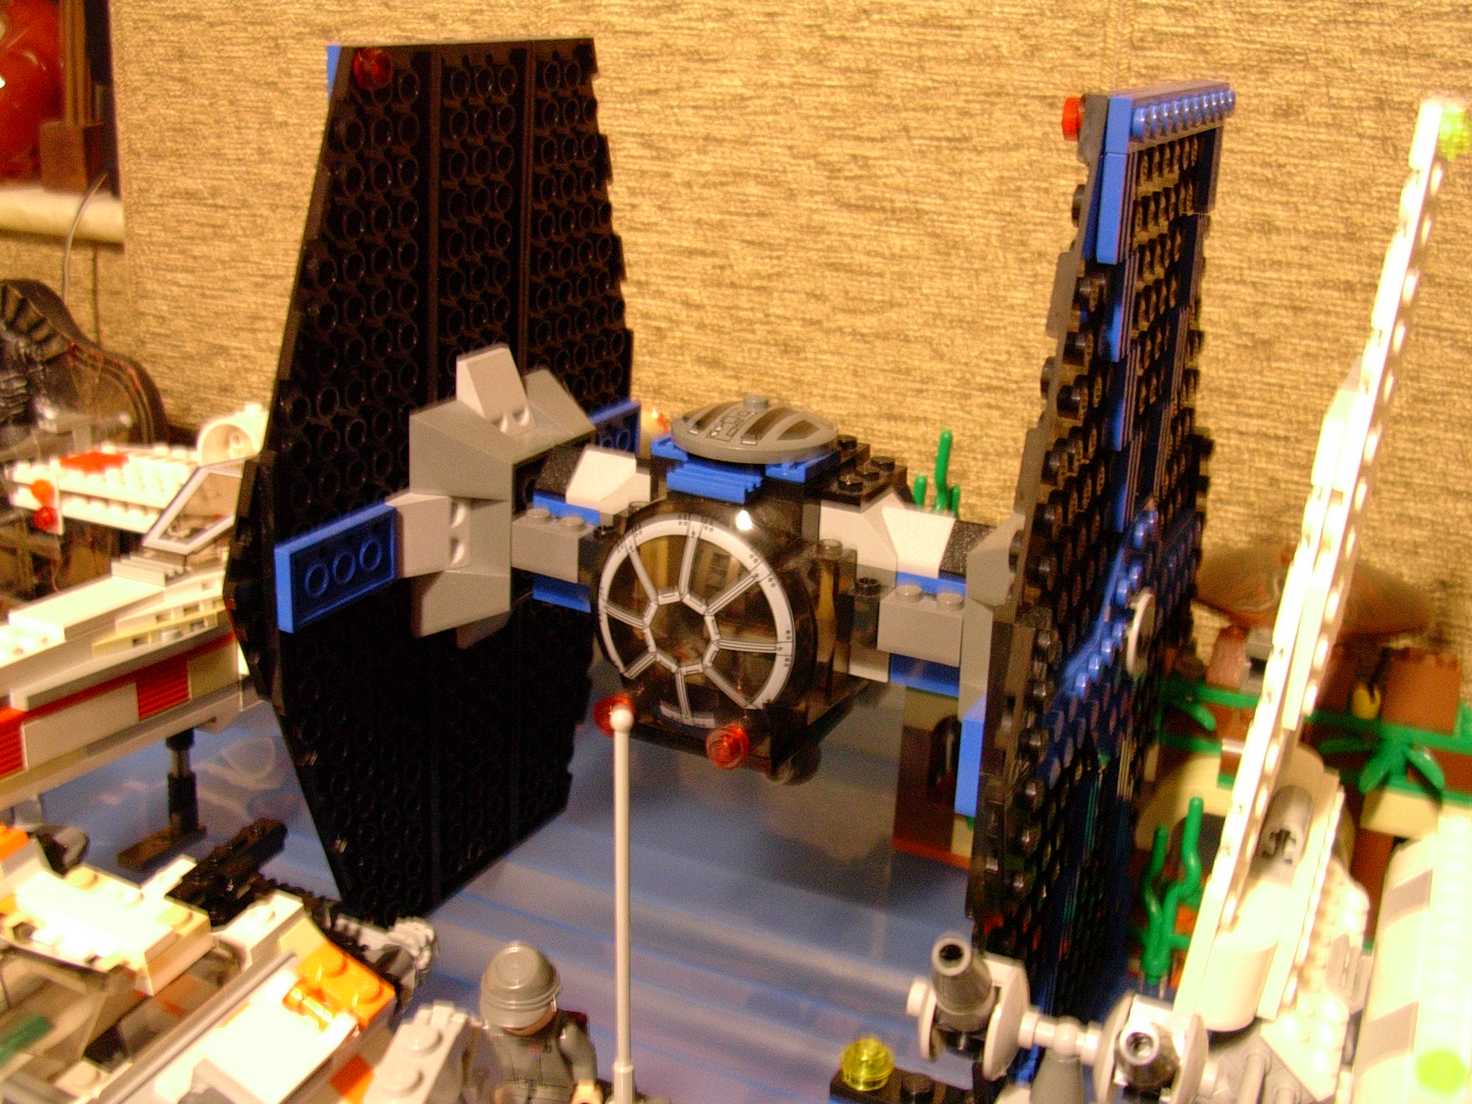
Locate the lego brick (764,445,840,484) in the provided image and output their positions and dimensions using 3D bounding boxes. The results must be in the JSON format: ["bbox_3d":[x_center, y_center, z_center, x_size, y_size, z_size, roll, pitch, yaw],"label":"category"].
[{"bbox_3d":[0.013,-0.017,0.293,0.008,0.004,0.016,12,21,24],"label":"lego brick"}]

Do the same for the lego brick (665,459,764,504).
[{"bbox_3d":[-0.004,-0.013,0.288,0.016,0.003,0.008,12,21,24],"label":"lego brick"}]

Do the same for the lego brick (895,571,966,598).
[{"bbox_3d":[0.040,0.005,0.293,0.016,0.004,0.013,12,21,24],"label":"lego brick"}]

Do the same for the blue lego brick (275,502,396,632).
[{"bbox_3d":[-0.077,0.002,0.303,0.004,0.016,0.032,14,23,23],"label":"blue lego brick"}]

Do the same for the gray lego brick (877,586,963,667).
[{"bbox_3d":[0.035,0.013,0.287,0.016,0.011,0.010,12,21,24],"label":"gray lego brick"}]

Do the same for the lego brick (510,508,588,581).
[{"bbox_3d":[-0.036,-0.002,0.320,0.016,0.011,0.010,12,21,24],"label":"lego brick"}]

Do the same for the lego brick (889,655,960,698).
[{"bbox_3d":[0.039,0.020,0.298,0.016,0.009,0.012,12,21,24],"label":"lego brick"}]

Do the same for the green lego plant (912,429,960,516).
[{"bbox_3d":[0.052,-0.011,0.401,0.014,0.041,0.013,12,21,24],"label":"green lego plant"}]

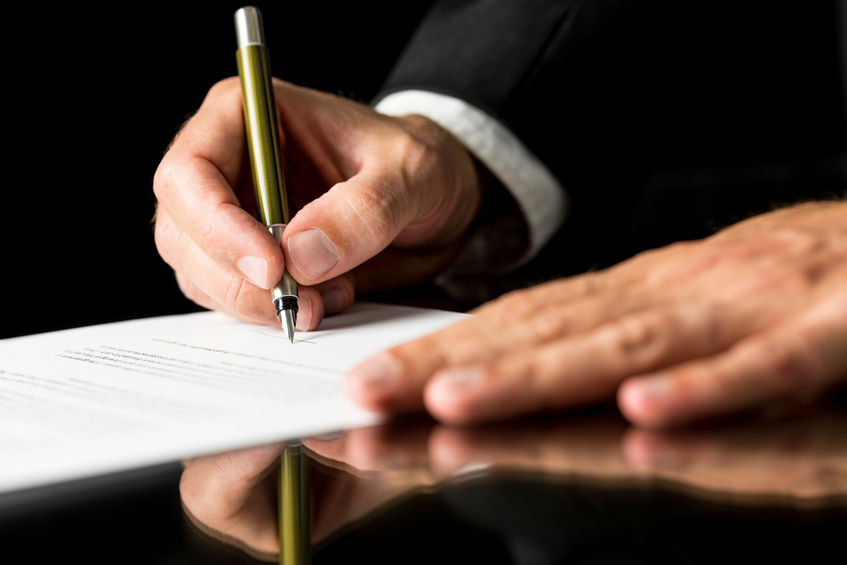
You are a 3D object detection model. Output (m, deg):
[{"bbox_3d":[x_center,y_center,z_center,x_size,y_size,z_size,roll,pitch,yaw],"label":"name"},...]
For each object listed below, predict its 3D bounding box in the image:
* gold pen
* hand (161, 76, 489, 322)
[{"bbox_3d":[-0.046,-0.033,0.736,0.009,0.109,0.009,-9,-21,1],"label":"gold pen"},{"bbox_3d":[-0.034,-0.029,0.766,0.120,0.077,0.100,-10,9,-42],"label":"hand"}]

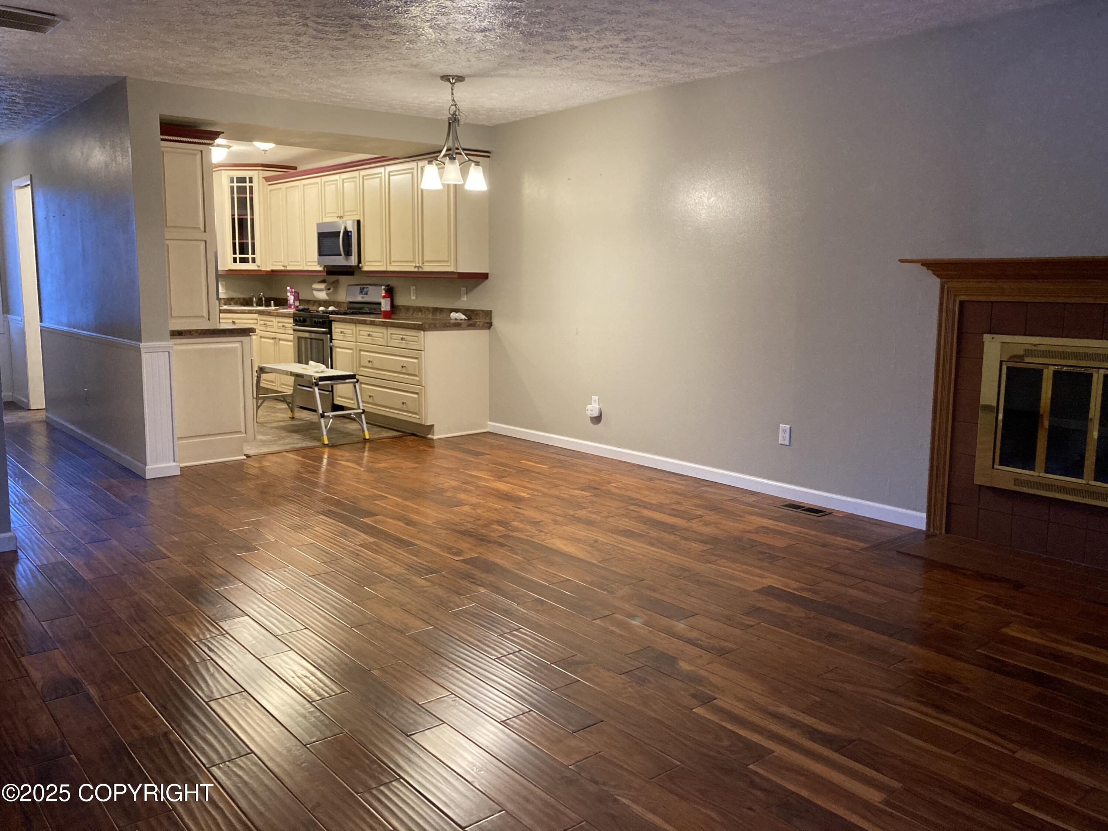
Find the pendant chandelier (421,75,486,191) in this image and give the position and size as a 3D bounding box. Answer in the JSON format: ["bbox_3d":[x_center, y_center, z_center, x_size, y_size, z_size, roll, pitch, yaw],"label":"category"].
[{"bbox_3d":[-0.601,-1.690,5.357,0.410,0.645,0.410,-1,9,-6],"label":"pendant chandelier"}]

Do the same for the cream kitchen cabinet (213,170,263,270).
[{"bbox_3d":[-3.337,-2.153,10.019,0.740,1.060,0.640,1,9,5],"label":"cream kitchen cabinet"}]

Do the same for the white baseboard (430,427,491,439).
[{"bbox_3d":[-0.732,0.146,7.261,0.540,0.026,0.018,-7,11,-39],"label":"white baseboard"}]

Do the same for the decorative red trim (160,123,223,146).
[{"bbox_3d":[-2.372,-1.819,5.840,0.400,0.094,0.120,-7,11,-39],"label":"decorative red trim"}]

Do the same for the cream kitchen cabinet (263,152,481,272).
[{"bbox_3d":[-1.813,-1.815,8.463,0.322,0.905,3.660,-7,11,-39],"label":"cream kitchen cabinet"}]

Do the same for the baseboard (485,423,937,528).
[{"bbox_3d":[0.681,0.316,5.998,0.016,0.085,3.787,-7,11,-39],"label":"baseboard"}]

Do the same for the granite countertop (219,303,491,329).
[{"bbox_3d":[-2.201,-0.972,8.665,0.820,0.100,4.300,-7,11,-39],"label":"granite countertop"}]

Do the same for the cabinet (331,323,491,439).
[{"bbox_3d":[-1.259,-0.362,7.769,0.625,0.870,1.550,-7,11,-39],"label":"cabinet"}]

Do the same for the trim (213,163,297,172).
[{"bbox_3d":[-3.340,-2.696,9.874,0.900,0.085,0.600,1,9,5],"label":"trim"}]

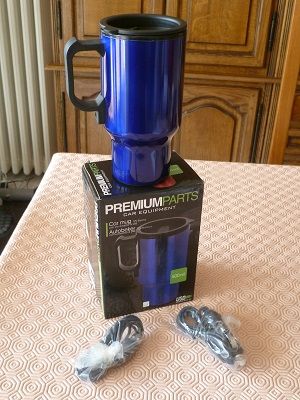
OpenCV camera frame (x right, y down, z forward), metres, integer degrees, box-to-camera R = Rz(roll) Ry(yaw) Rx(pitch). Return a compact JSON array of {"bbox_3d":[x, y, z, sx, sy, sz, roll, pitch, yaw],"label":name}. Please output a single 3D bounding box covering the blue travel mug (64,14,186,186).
[{"bbox_3d":[-0.025,-0.101,0.482,0.118,0.167,0.085,-8,33,-13],"label":"blue travel mug"}]

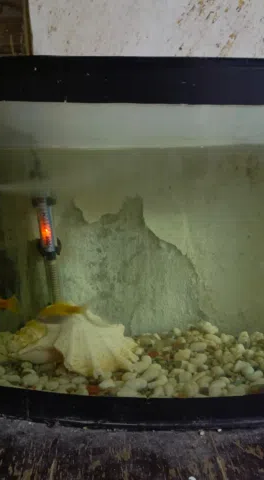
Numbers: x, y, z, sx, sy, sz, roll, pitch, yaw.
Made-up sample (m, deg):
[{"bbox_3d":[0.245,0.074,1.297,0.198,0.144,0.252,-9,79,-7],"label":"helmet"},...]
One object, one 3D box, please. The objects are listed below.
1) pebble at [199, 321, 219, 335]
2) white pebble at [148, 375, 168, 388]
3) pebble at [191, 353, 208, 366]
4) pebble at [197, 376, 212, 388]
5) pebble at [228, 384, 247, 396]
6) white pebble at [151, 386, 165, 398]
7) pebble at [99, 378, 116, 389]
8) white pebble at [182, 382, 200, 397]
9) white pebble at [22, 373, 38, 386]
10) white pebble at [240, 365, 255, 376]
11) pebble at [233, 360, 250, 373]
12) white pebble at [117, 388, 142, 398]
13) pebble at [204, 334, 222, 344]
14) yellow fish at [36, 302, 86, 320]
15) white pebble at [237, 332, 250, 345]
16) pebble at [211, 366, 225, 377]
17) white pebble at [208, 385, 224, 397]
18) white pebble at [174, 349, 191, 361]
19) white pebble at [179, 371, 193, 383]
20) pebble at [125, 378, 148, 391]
[{"bbox_3d":[0.122,0.139,0.731,0.030,0.020,0.025,4,13,10],"label":"pebble"},{"bbox_3d":[0.033,0.177,0.580,0.024,0.015,0.020,1,12,0],"label":"white pebble"},{"bbox_3d":[0.095,0.168,0.648,0.025,0.018,0.022,4,13,9],"label":"pebble"},{"bbox_3d":[0.095,0.186,0.603,0.020,0.015,0.018,4,13,10],"label":"pebble"},{"bbox_3d":[0.135,0.192,0.591,0.023,0.014,0.019,5,14,14],"label":"pebble"},{"bbox_3d":[0.033,0.200,0.605,0.018,0.017,0.018,2,13,0],"label":"white pebble"},{"bbox_3d":[-0.032,0.188,0.605,0.023,0.012,0.019,1,13,0],"label":"pebble"},{"bbox_3d":[0.074,0.186,0.574,0.021,0.017,0.019,1,12,0],"label":"white pebble"},{"bbox_3d":[-0.139,0.191,0.633,0.022,0.019,0.019,2,13,0],"label":"white pebble"},{"bbox_3d":[0.168,0.190,0.671,0.020,0.018,0.017,2,13,0],"label":"white pebble"},{"bbox_3d":[0.162,0.187,0.683,0.027,0.016,0.023,2,13,0],"label":"pebble"},{"bbox_3d":[-0.003,0.201,0.600,0.034,0.019,0.029,2,13,0],"label":"white pebble"},{"bbox_3d":[0.120,0.147,0.682,0.026,0.013,0.021,1,12,0],"label":"pebble"},{"bbox_3d":[-0.099,0.101,0.650,0.071,0.026,0.013,-9,14,-10],"label":"yellow fish"},{"bbox_3d":[0.171,0.150,0.704,0.020,0.019,0.019,5,14,15],"label":"white pebble"},{"bbox_3d":[0.123,0.190,0.664,0.020,0.015,0.017,2,13,0],"label":"pebble"},{"bbox_3d":[0.105,0.187,0.574,0.020,0.015,0.018,1,12,0],"label":"white pebble"},{"bbox_3d":[0.075,0.170,0.687,0.023,0.018,0.019,1,13,0],"label":"white pebble"},{"bbox_3d":[0.071,0.181,0.613,0.018,0.015,0.017,3,13,8],"label":"white pebble"},{"bbox_3d":[0.006,0.195,0.624,0.032,0.018,0.028,2,13,0],"label":"pebble"}]

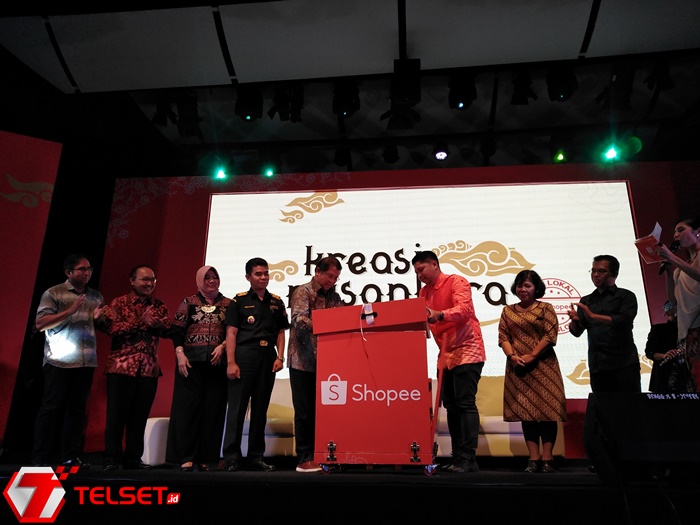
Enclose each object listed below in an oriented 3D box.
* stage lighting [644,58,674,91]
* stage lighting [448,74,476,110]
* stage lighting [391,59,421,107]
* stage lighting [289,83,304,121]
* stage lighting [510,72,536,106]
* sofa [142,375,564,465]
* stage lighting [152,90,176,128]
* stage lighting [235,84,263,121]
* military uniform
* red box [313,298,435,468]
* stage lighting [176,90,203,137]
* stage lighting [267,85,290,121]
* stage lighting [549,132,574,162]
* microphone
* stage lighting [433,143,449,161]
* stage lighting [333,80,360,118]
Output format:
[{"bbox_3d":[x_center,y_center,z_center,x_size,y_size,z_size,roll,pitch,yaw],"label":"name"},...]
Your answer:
[{"bbox_3d":[3.760,-2.285,6.395,0.258,0.304,0.244,-1,-18,5],"label":"stage lighting"},{"bbox_3d":[1.299,-1.986,6.071,0.310,0.370,0.250,-1,-19,5],"label":"stage lighting"},{"bbox_3d":[0.707,-2.306,6.749,0.363,0.478,0.324,-1,-18,5],"label":"stage lighting"},{"bbox_3d":[-0.634,-1.883,6.228,0.180,0.380,0.200,-1,-19,5],"label":"stage lighting"},{"bbox_3d":[2.155,-2.175,6.542,0.266,0.329,0.251,-1,-18,5],"label":"stage lighting"},{"bbox_3d":[0.048,1.513,5.114,3.700,0.850,0.920,0,-19,1],"label":"sofa"},{"bbox_3d":[-2.477,-2.058,7.030,0.253,0.425,0.239,-1,-18,5],"label":"stage lighting"},{"bbox_3d":[-1.330,-2.102,6.914,0.319,0.369,0.285,-1,-18,5],"label":"stage lighting"},{"bbox_3d":[-0.751,0.917,4.240,0.480,1.388,0.320,9,-20,-25],"label":"military uniform"},{"bbox_3d":[0.214,1.013,4.171,0.850,1.200,0.720,-2,-19,7],"label":"red box"},{"bbox_3d":[-2.133,-1.958,6.959,0.281,0.550,0.236,-1,-18,5],"label":"stage lighting"},{"bbox_3d":[-0.850,-1.890,6.251,0.260,0.340,0.220,-1,-19,5],"label":"stage lighting"},{"bbox_3d":[2.934,-1.588,7.261,0.280,0.320,0.240,-1,-19,5],"label":"stage lighting"},{"bbox_3d":[2.164,-0.029,3.550,0.052,0.265,0.052,31,0,0],"label":"microphone"},{"bbox_3d":[1.277,-1.566,7.417,0.220,0.220,0.180,-1,-19,5],"label":"stage lighting"},{"bbox_3d":[-0.041,-1.916,6.180,0.310,0.380,0.250,-1,-19,5],"label":"stage lighting"}]

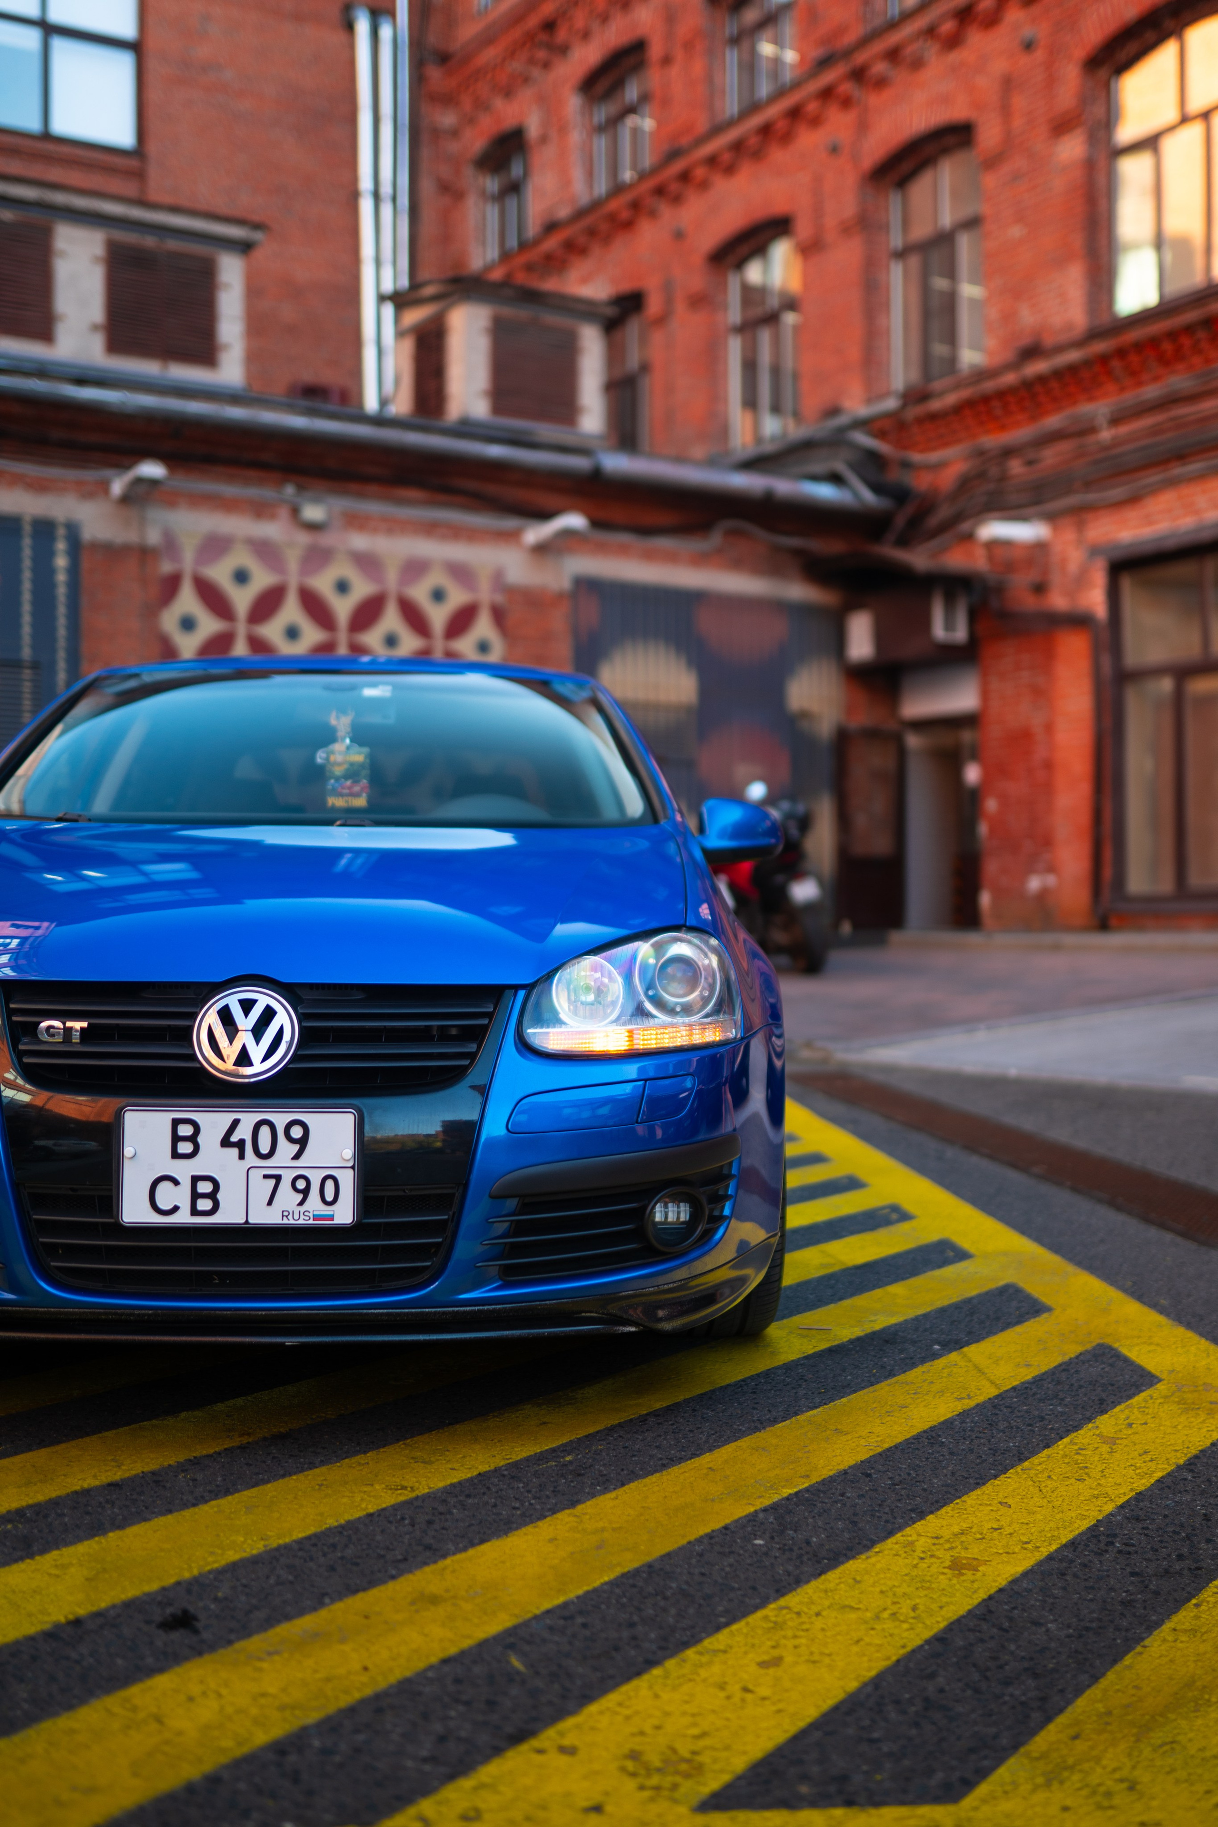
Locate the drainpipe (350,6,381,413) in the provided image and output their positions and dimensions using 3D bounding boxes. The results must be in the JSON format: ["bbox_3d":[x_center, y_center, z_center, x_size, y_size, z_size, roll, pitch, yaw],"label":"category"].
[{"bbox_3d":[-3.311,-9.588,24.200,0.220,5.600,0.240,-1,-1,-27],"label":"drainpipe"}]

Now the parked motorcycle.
[{"bbox_3d":[0.880,-0.240,11.700,0.780,1.220,2.050,0,-1,-27],"label":"parked motorcycle"}]

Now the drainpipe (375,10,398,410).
[{"bbox_3d":[-3.038,-9.618,24.300,0.200,5.550,0.220,0,-1,-27],"label":"drainpipe"}]

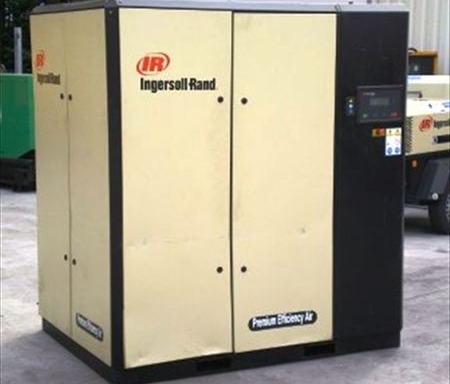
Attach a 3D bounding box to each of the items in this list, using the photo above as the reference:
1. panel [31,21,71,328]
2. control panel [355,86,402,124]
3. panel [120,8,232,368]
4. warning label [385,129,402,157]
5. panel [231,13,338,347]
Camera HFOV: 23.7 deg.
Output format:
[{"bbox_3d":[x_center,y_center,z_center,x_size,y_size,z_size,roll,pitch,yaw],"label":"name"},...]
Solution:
[{"bbox_3d":[-0.869,-0.096,5.504,0.040,1.613,0.538,-4,9,-27],"label":"panel"},{"bbox_3d":[0.749,-0.430,5.261,0.271,0.179,0.040,-4,9,-27],"label":"control panel"},{"bbox_3d":[-0.217,-0.013,4.858,0.540,1.593,0.040,-4,9,-27],"label":"panel"},{"bbox_3d":[0.839,-0.249,5.345,0.093,0.136,0.005,-4,9,-27],"label":"warning label"},{"bbox_3d":[0.279,-0.041,5.107,0.549,1.589,0.040,-4,9,-27],"label":"panel"}]

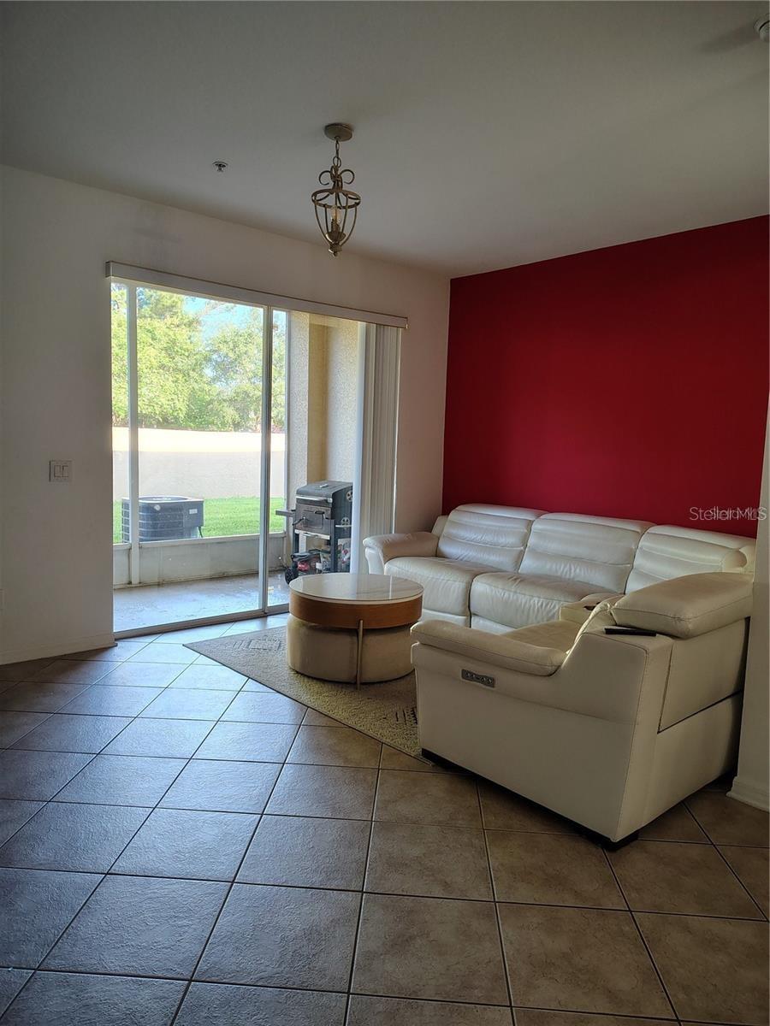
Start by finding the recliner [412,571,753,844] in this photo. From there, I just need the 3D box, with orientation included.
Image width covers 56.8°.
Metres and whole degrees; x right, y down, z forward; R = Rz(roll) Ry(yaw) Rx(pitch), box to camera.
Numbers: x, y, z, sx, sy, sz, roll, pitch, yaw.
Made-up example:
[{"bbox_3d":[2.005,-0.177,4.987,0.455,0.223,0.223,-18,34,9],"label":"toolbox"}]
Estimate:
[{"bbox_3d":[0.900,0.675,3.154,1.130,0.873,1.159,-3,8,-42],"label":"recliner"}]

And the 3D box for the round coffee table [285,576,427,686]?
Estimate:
[{"bbox_3d":[-0.179,0.688,4.325,0.812,0.501,0.812,2,6,0],"label":"round coffee table"}]

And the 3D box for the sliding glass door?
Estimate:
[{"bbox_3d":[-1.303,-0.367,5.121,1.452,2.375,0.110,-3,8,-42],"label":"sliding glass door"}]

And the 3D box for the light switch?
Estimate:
[{"bbox_3d":[-1.946,-0.249,4.267,0.122,0.120,0.014,-3,8,-42],"label":"light switch"}]

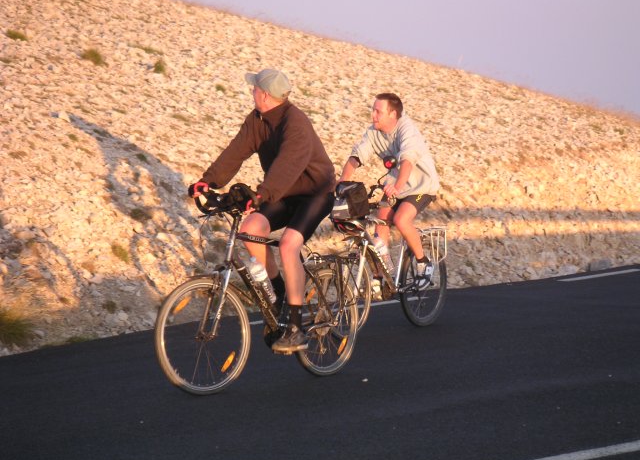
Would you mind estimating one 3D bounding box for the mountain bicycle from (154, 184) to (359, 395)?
[{"bbox_3d":[-0.351,0.321,12.100,0.600,1.190,1.730,-1,2,40],"label":"mountain bicycle"}]

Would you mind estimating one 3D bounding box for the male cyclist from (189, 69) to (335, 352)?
[{"bbox_3d":[-0.328,-0.109,12.130,0.600,1.670,0.940,-1,2,40],"label":"male cyclist"}]

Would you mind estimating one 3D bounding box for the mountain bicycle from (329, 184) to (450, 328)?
[{"bbox_3d":[0.507,0.210,15.650,0.600,1.170,1.720,-1,2,37],"label":"mountain bicycle"}]

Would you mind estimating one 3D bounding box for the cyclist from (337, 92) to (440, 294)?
[{"bbox_3d":[0.546,-0.286,15.670,0.600,1.550,0.920,-1,2,37],"label":"cyclist"}]

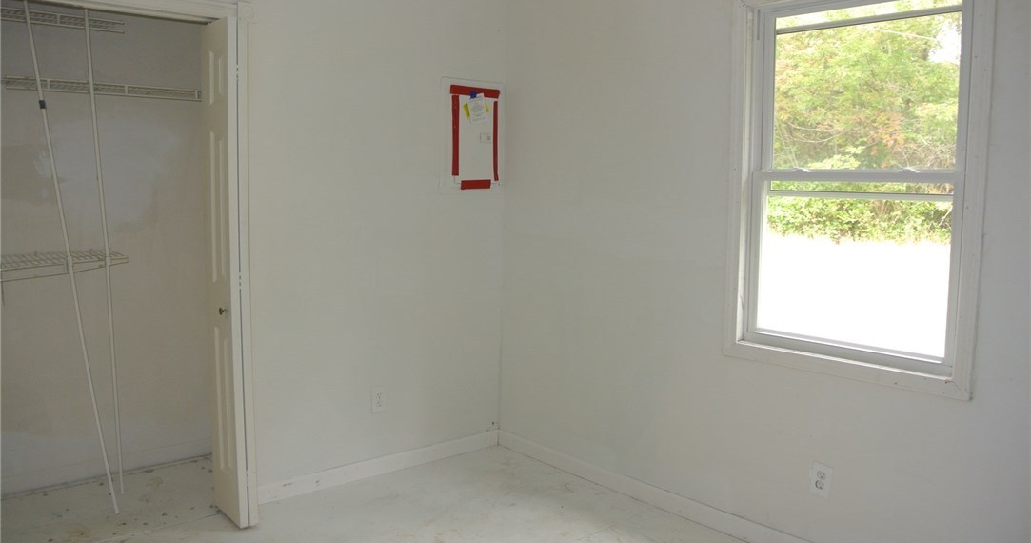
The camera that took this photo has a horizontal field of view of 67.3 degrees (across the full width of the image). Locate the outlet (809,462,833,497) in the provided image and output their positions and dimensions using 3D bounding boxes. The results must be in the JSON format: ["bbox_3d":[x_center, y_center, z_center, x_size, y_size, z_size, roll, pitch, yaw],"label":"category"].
[{"bbox_3d":[1.096,0.748,2.776,0.008,0.118,0.073,-4,7,-41],"label":"outlet"}]

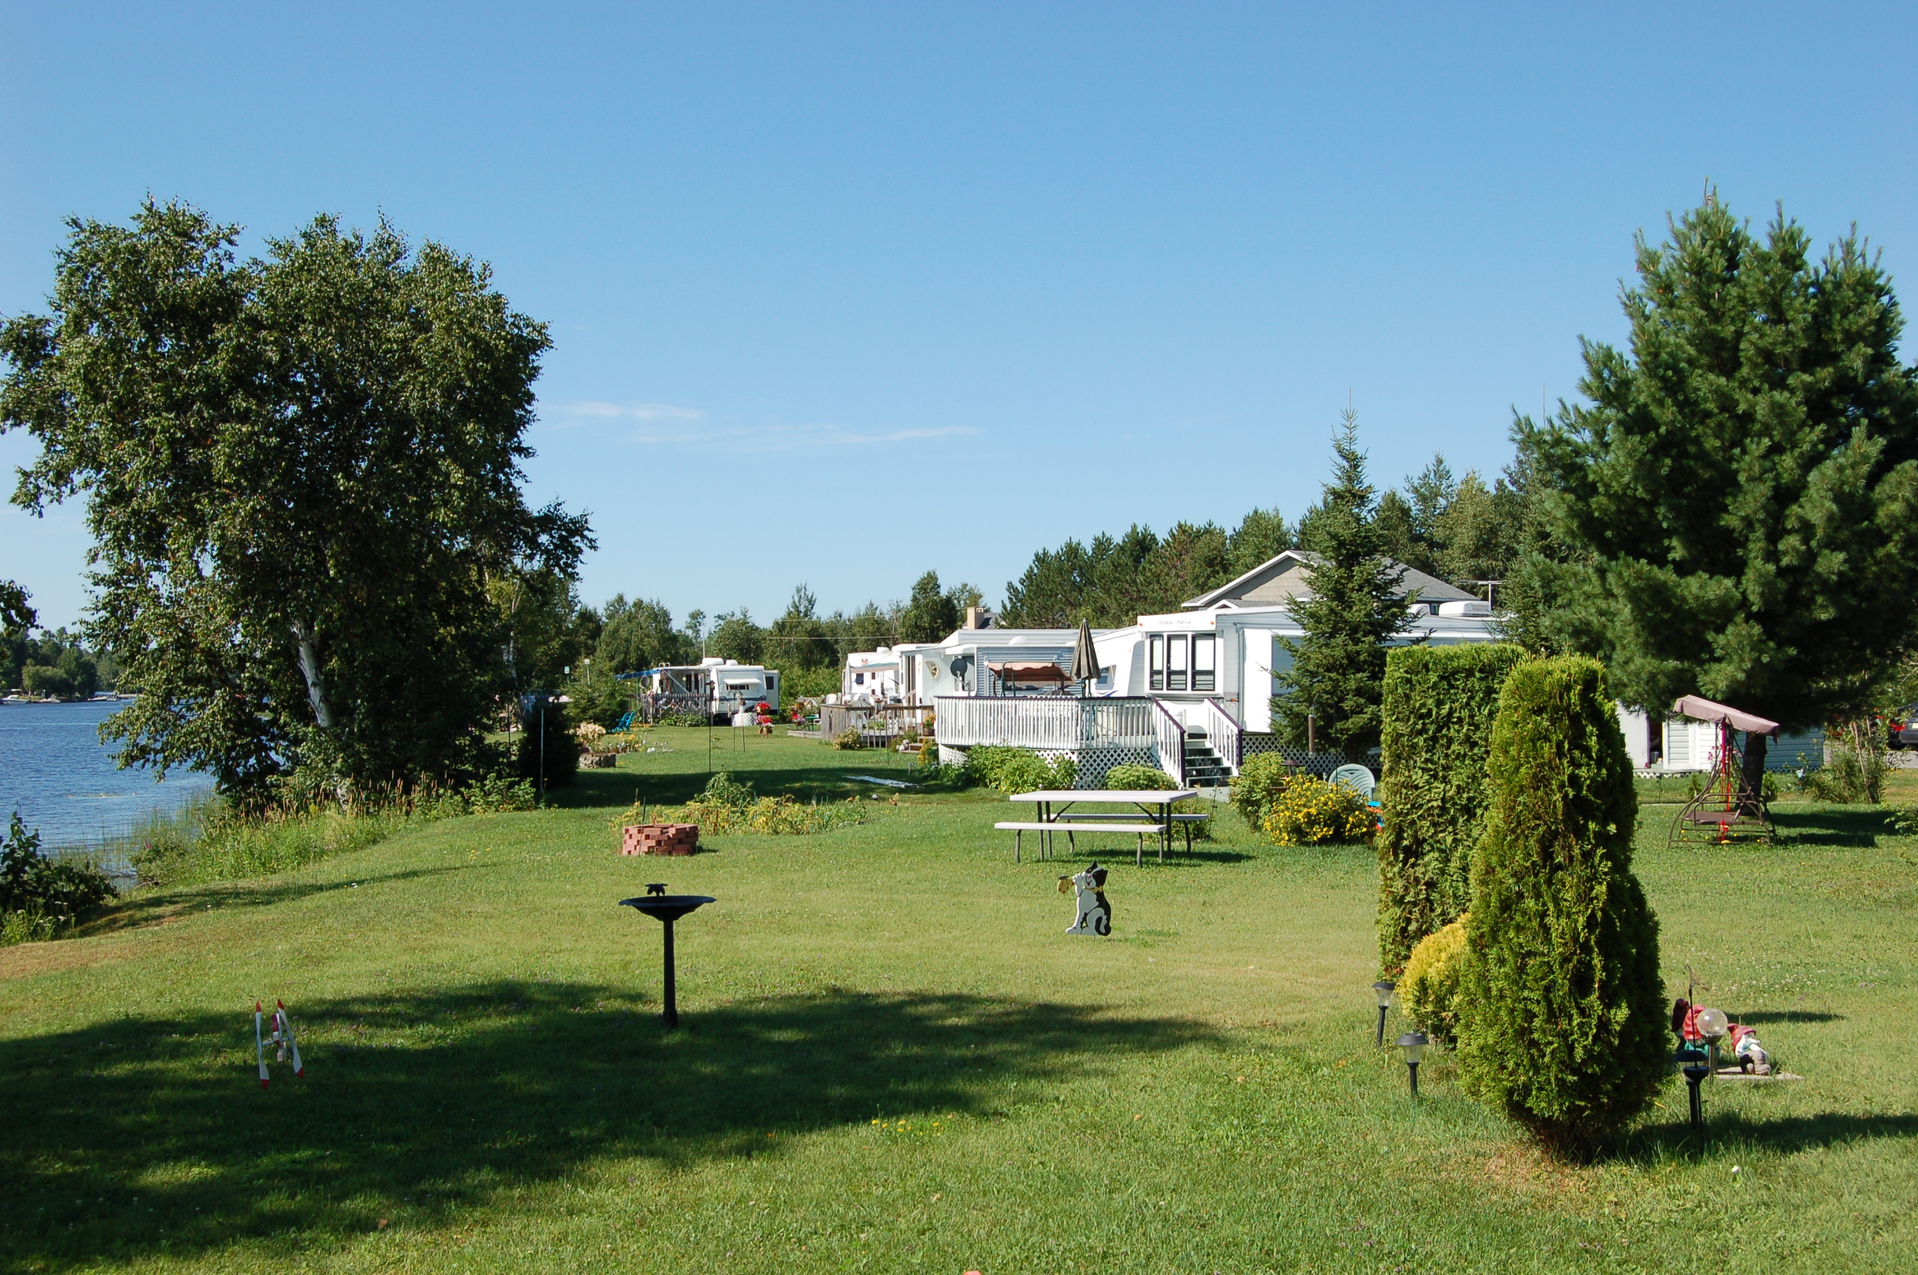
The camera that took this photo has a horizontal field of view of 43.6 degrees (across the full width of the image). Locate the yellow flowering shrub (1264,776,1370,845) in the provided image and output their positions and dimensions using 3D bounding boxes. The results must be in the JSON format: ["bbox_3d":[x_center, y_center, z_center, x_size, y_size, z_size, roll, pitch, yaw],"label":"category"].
[{"bbox_3d":[4.219,2.005,28.213,1.270,0.780,1.150,0,-1,0],"label":"yellow flowering shrub"}]

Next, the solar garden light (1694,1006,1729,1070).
[{"bbox_3d":[3.460,1.850,11.000,0.140,0.315,0.140,0,-1,0],"label":"solar garden light"}]

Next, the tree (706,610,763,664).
[{"bbox_3d":[-13.420,1.492,142.999,3.500,6.400,3.500,0,-1,0],"label":"tree"}]

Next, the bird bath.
[{"bbox_3d":[-1.556,1.704,12.818,0.507,0.765,0.507,0,-1,0],"label":"bird bath"}]

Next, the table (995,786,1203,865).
[{"bbox_3d":[1.550,2.020,25.450,1.830,0.730,1.450,-1,-1,27],"label":"table"}]

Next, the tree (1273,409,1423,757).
[{"bbox_3d":[7.220,-0.850,44.500,2.800,6.800,2.800,0,-1,0],"label":"tree"}]

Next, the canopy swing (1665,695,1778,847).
[{"bbox_3d":[9.200,1.580,28.700,1.220,1.760,1.800,0,-1,20],"label":"canopy swing"}]

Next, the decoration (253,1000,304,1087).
[{"bbox_3d":[-3.061,1.846,10.765,0.220,0.400,0.220,0,-1,-20],"label":"decoration"}]

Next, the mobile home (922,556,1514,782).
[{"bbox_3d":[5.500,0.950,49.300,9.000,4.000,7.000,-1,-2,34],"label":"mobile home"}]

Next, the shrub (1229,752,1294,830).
[{"bbox_3d":[3.856,1.927,30.289,0.880,1.020,0.880,0,-1,0],"label":"shrub"}]

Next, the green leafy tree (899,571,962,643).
[{"bbox_3d":[-1.330,0.600,115.000,3.100,7.300,3.100,0,-1,0],"label":"green leafy tree"}]

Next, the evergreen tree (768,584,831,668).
[{"bbox_3d":[-9.995,0.782,150.014,4.100,8.100,4.100,0,-1,0],"label":"evergreen tree"}]

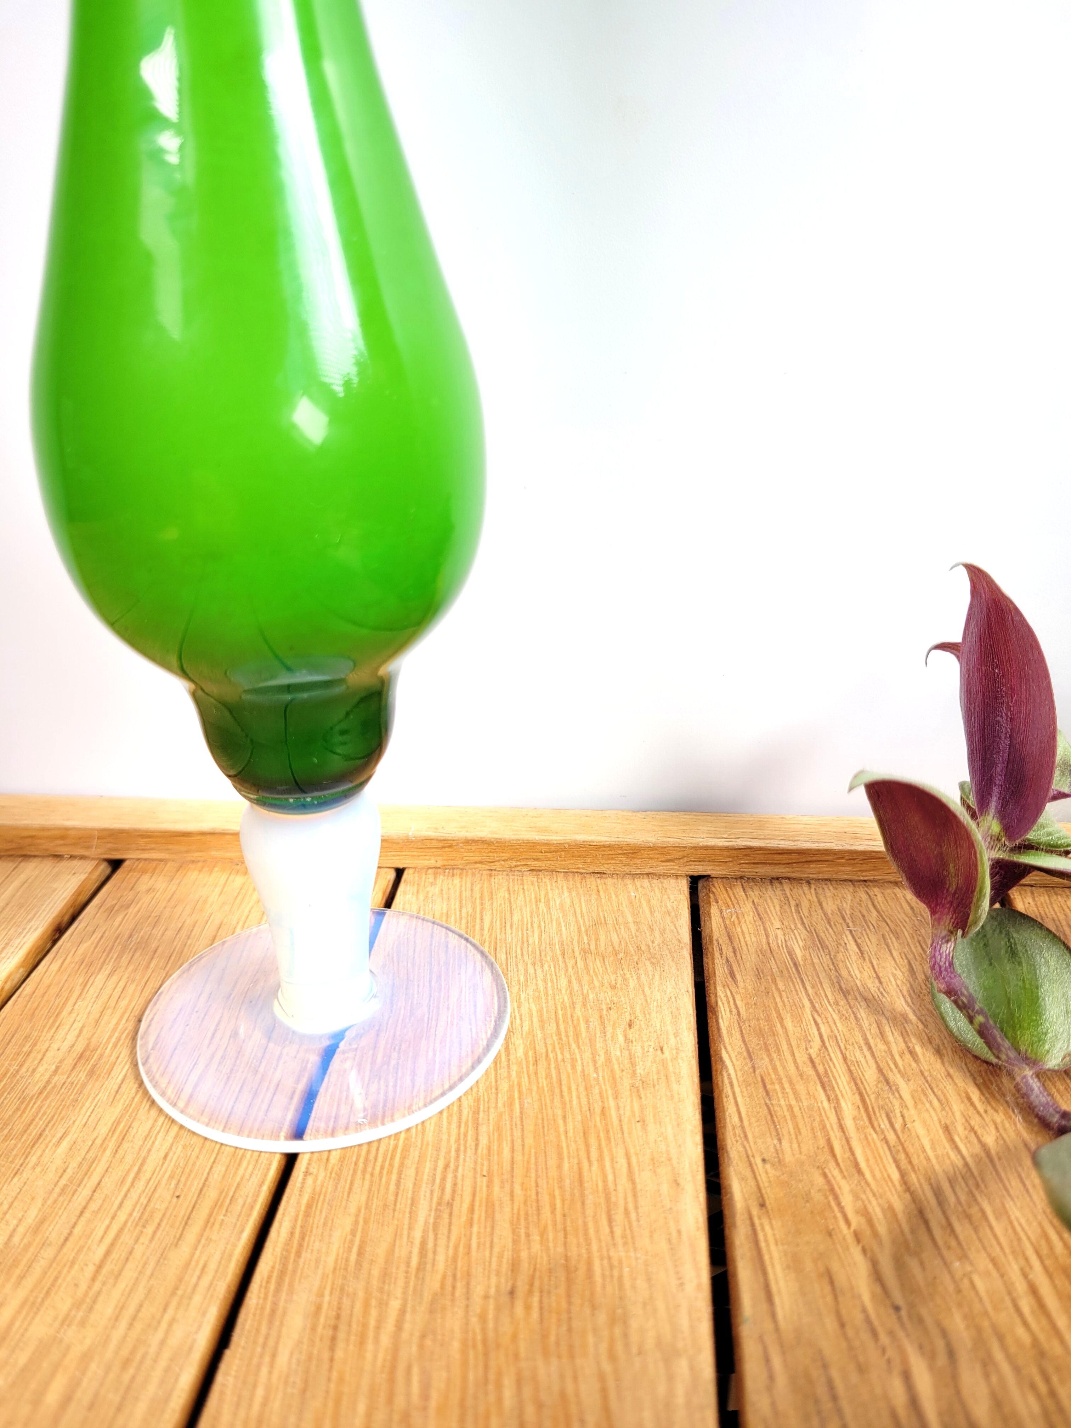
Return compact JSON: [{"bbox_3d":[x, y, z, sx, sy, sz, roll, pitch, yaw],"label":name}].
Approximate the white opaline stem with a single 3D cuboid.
[{"bbox_3d":[-0.052,0.045,0.254,0.032,0.059,0.032,1,23,5],"label":"white opaline stem"}]

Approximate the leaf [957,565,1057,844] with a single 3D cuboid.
[{"bbox_3d":[0.113,-0.002,0.257,0.022,0.067,0.015,-4,21,24],"label":"leaf"}]

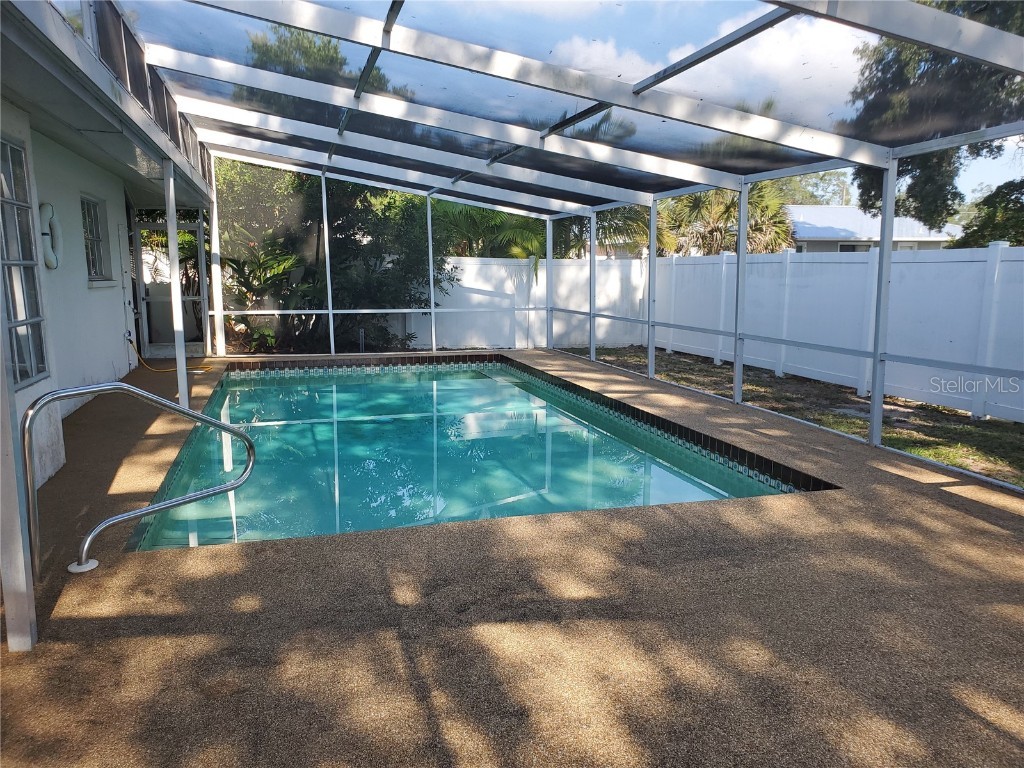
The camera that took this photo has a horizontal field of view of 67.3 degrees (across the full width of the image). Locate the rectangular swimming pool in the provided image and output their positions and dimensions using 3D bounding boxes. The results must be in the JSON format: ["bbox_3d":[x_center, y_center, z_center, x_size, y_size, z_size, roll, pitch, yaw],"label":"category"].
[{"bbox_3d":[-1.143,0.834,9.068,4.600,1.300,8.950,-2,9,-16],"label":"rectangular swimming pool"}]

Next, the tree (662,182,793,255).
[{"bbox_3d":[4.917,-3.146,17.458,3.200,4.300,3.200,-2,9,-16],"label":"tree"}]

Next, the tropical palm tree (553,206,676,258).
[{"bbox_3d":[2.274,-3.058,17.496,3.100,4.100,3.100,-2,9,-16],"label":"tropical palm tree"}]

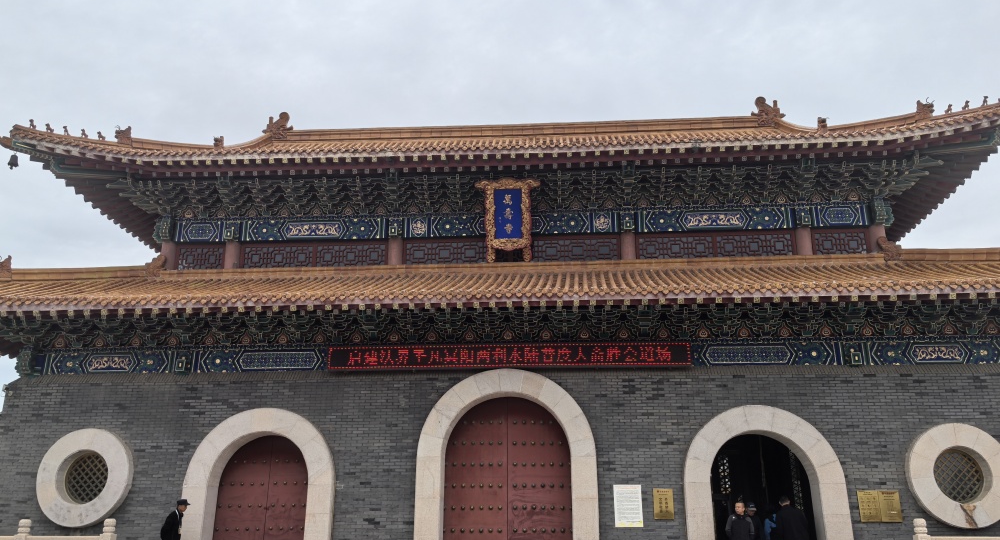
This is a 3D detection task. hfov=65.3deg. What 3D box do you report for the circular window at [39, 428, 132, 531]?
[{"bbox_3d":[-9.036,4.542,17.056,2.078,2.078,0.280,-1,-17,4],"label":"circular window"}]

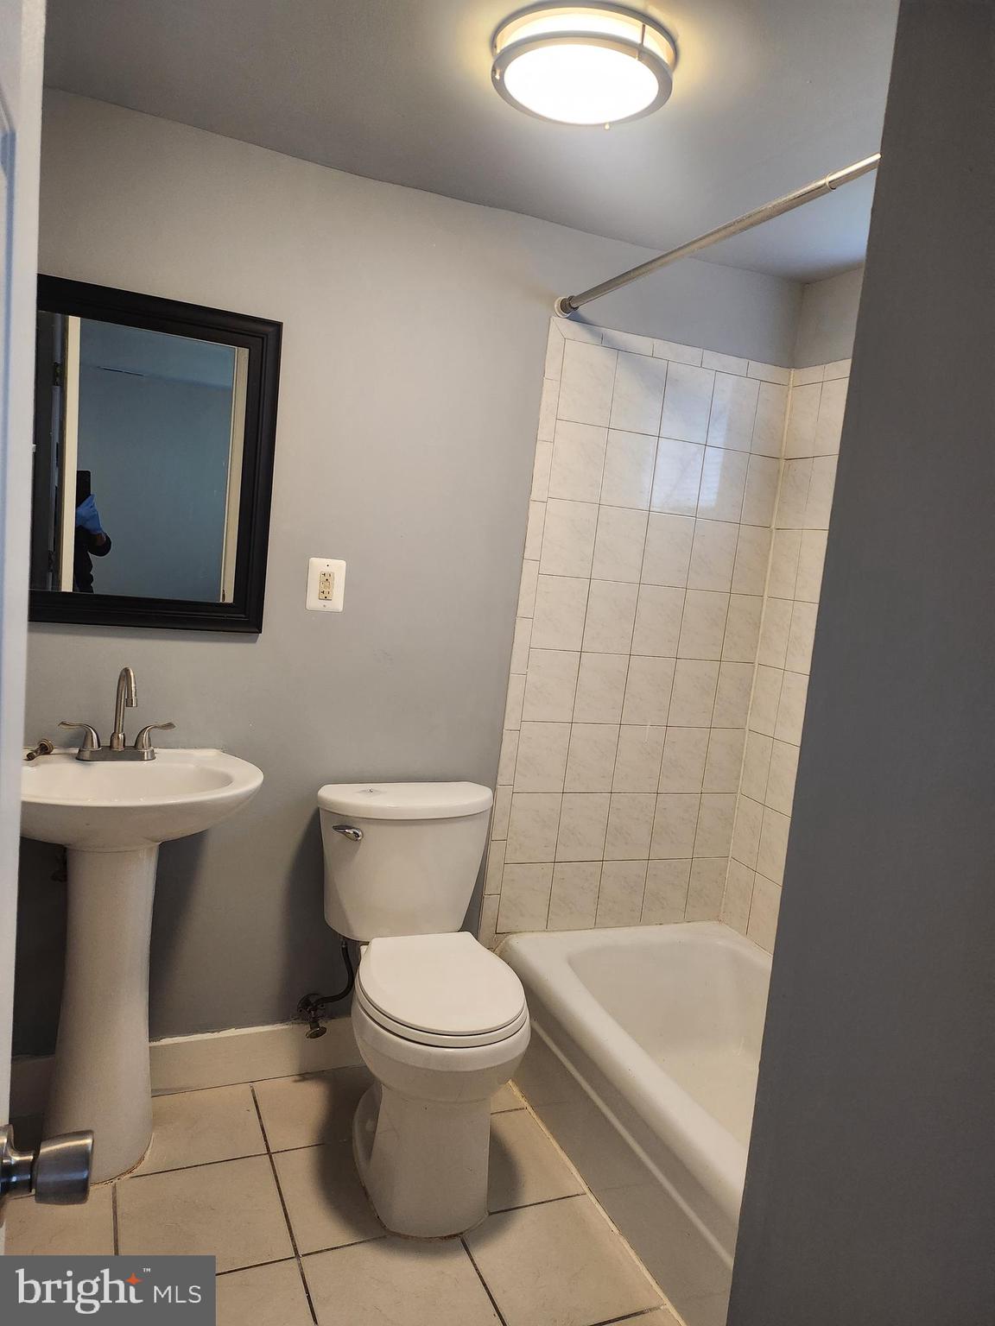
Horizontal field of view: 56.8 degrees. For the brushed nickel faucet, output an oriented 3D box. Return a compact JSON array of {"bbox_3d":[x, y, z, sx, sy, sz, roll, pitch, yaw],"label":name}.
[{"bbox_3d":[-0.801,0.111,1.951,0.230,0.200,0.135,3,8,-24],"label":"brushed nickel faucet"}]

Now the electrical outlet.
[{"bbox_3d":[-0.403,-0.184,2.177,0.084,0.121,0.008,3,8,-24],"label":"electrical outlet"}]

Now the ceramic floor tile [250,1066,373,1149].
[{"bbox_3d":[-0.418,1.090,2.254,0.323,0.010,0.272,3,8,-24],"label":"ceramic floor tile"}]

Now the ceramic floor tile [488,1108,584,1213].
[{"bbox_3d":[-0.010,1.153,2.121,0.317,0.010,0.314,3,8,-24],"label":"ceramic floor tile"}]

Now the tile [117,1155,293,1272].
[{"bbox_3d":[-0.595,1.122,1.857,0.323,0.010,0.314,3,8,-24],"label":"tile"}]

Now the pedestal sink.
[{"bbox_3d":[-0.810,0.647,1.913,0.565,0.865,0.430,3,8,-24],"label":"pedestal sink"}]

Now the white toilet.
[{"bbox_3d":[-0.162,0.735,2.099,0.435,0.785,0.630,3,8,-24],"label":"white toilet"}]

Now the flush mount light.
[{"bbox_3d":[0.136,-0.945,1.488,0.302,0.075,0.302,6,7,-1],"label":"flush mount light"}]

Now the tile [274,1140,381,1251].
[{"bbox_3d":[-0.301,1.138,1.989,0.323,0.010,0.314,3,8,-24],"label":"tile"}]

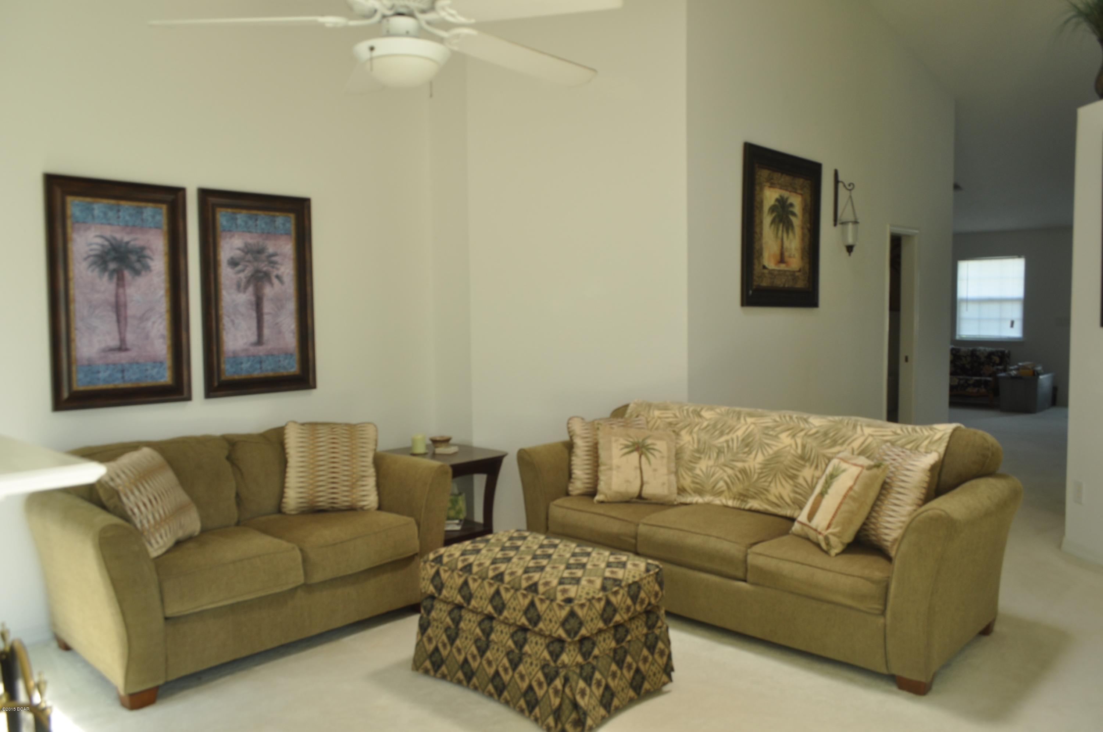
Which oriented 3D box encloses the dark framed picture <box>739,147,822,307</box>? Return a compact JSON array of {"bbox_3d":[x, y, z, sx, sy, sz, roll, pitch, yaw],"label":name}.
[{"bbox_3d":[1.534,-0.889,5.457,0.039,1.000,0.943,3,5,45],"label":"dark framed picture"}]

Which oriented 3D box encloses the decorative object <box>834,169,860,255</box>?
[{"bbox_3d":[2.107,-1.098,5.910,0.202,0.624,0.138,3,5,45],"label":"decorative object"}]

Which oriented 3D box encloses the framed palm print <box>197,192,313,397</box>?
[{"bbox_3d":[-1.490,-0.366,4.226,0.039,1.013,0.579,3,5,45],"label":"framed palm print"}]

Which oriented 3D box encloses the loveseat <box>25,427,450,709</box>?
[{"bbox_3d":[-1.323,0.741,3.721,0.871,0.891,1.577,3,5,44],"label":"loveseat"}]

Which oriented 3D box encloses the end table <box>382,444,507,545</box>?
[{"bbox_3d":[-0.659,0.811,4.750,0.595,0.616,0.581,3,5,45],"label":"end table"}]

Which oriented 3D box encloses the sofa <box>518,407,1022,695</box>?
[{"bbox_3d":[0.904,0.705,3.956,2.187,0.891,0.871,3,5,43],"label":"sofa"}]

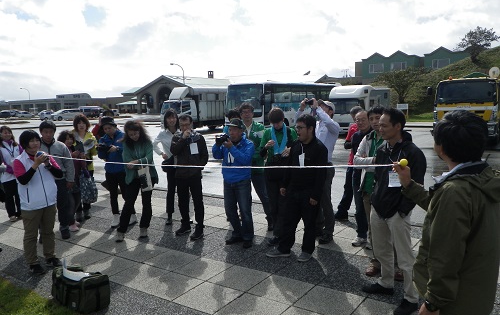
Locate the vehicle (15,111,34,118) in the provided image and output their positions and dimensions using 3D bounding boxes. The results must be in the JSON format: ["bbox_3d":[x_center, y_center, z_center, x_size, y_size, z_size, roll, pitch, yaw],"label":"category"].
[{"bbox_3d":[-48.853,-9.292,88.000,1.700,1.480,4.300,1,8,23],"label":"vehicle"}]

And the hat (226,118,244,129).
[{"bbox_3d":[-0.183,-0.433,5.200,0.260,0.130,0.180,-6,8,-34],"label":"hat"}]

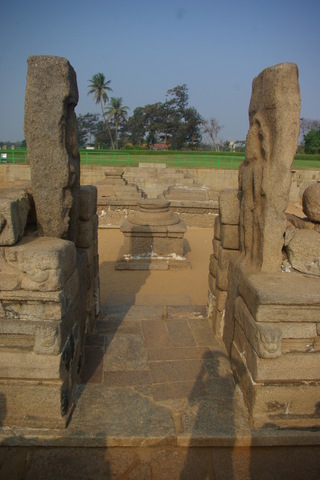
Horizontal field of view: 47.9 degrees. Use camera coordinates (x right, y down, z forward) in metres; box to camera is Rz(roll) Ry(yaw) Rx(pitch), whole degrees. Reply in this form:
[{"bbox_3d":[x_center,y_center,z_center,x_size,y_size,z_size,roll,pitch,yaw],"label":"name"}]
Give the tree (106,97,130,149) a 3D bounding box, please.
[{"bbox_3d":[-8.343,-22.815,71.088,4.640,9.983,4.548,-1,14,-6],"label":"tree"}]

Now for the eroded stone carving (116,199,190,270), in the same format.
[{"bbox_3d":[-0.139,-0.181,7.175,1.407,1.179,1.336,0,14,-2],"label":"eroded stone carving"}]

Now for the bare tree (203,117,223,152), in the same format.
[{"bbox_3d":[10.601,-20.750,71.332,4.161,6.317,3.953,3,15,8],"label":"bare tree"}]

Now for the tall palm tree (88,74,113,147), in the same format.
[{"bbox_3d":[-11.542,-24.796,70.131,5.162,14.293,5.059,-2,15,-9],"label":"tall palm tree"}]

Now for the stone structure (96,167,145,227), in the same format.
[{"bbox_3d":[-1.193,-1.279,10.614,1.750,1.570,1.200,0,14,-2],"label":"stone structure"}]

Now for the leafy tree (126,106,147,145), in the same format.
[{"bbox_3d":[-4.982,-23.789,76.323,4.240,8.512,4.028,0,14,-4],"label":"leafy tree"}]

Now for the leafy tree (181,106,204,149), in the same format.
[{"bbox_3d":[6.607,-23.061,74.324,5.161,8.486,4.903,2,14,5],"label":"leafy tree"}]

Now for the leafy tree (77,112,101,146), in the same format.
[{"bbox_3d":[-15.885,-24.227,79.982,5.332,7.560,5.066,-2,15,-11],"label":"leafy tree"}]

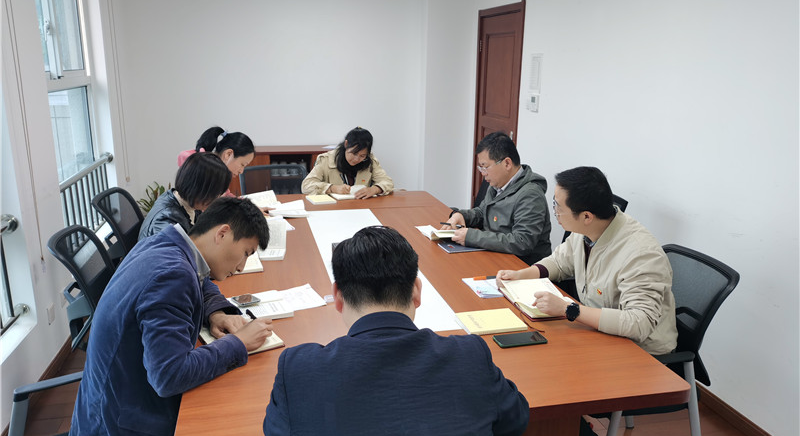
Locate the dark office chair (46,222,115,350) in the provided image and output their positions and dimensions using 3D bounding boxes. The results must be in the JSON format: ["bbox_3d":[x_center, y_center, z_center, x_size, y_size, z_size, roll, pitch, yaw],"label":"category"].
[{"bbox_3d":[-1.179,0.474,2.906,0.600,0.920,0.580,-1,14,-8],"label":"dark office chair"}]

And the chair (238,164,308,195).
[{"bbox_3d":[-0.818,0.149,4.214,0.580,0.920,0.600,-3,15,-15],"label":"chair"}]

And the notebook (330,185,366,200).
[{"bbox_3d":[-0.314,-0.171,4.237,0.270,0.045,0.200,-1,14,-7],"label":"notebook"}]

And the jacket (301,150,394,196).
[{"bbox_3d":[-0.368,-0.200,4.451,0.630,0.580,0.460,-2,14,-11],"label":"jacket"}]

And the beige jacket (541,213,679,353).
[{"bbox_3d":[0.851,0.288,2.355,0.500,0.620,0.630,-5,15,-21],"label":"beige jacket"}]

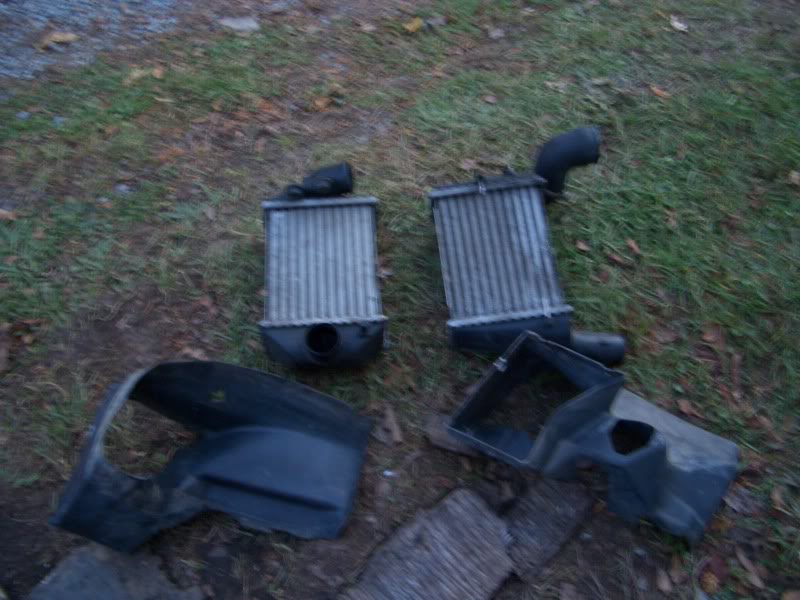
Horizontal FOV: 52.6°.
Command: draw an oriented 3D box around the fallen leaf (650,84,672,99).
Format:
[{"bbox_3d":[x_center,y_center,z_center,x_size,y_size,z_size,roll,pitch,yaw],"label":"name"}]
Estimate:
[{"bbox_3d":[0.535,-0.428,1.660,0.047,0.012,0.018,32,66,16],"label":"fallen leaf"}]

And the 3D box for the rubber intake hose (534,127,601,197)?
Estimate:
[{"bbox_3d":[0.319,-0.265,1.549,0.105,0.070,0.105,-11,60,-5],"label":"rubber intake hose"}]

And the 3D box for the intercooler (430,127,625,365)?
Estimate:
[{"bbox_3d":[0.219,-0.108,1.449,0.306,0.085,0.449,-5,62,-3],"label":"intercooler"}]

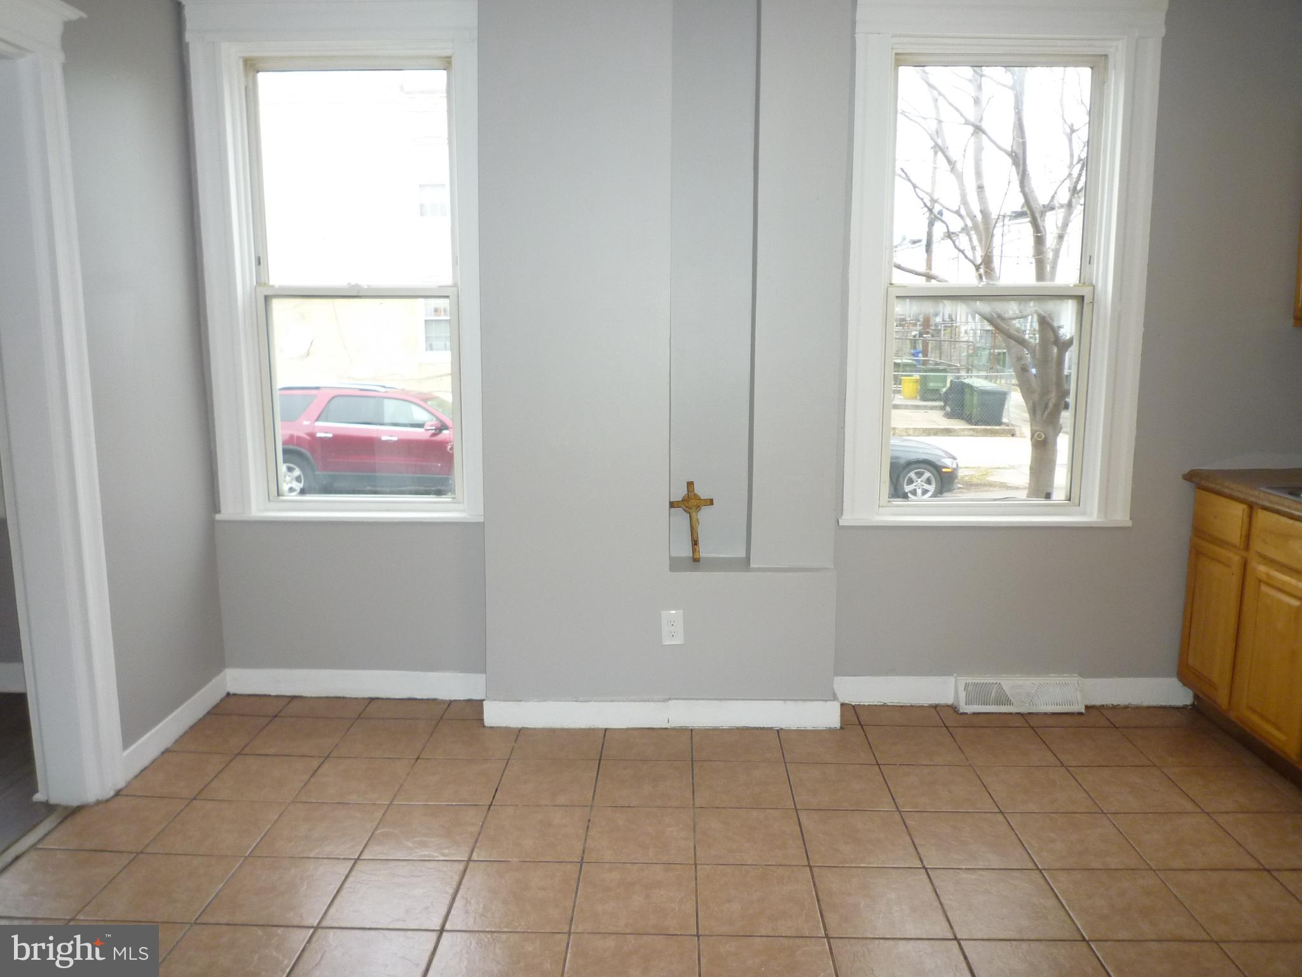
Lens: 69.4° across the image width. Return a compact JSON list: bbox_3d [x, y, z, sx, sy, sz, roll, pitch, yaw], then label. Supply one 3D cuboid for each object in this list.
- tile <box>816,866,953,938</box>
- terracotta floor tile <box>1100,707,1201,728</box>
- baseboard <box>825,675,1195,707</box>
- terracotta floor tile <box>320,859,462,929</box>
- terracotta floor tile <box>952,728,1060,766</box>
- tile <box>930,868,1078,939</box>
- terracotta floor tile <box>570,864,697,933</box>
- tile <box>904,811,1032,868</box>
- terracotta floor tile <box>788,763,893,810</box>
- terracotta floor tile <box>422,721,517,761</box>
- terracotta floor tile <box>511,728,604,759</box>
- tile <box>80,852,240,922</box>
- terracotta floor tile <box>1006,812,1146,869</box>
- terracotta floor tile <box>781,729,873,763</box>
[{"bbox_3d":[0.572,1.038,2.356,0.302,0.010,0.299,0,10,2],"label":"tile"},{"bbox_3d":[1.837,0.845,3.471,0.299,0.010,0.199,0,9,2],"label":"terracotta floor tile"},{"bbox_3d":[1.362,0.774,3.605,1.379,0.111,0.018,0,9,2],"label":"baseboard"},{"bbox_3d":[-0.643,1.027,2.381,0.299,0.010,0.299,0,9,2],"label":"terracotta floor tile"},{"bbox_3d":[1.219,0.894,3.252,0.301,0.010,0.301,0,9,2],"label":"terracotta floor tile"},{"bbox_3d":[0.879,1.043,2.361,0.301,0.010,0.301,0,9,2],"label":"tile"},{"bbox_3d":[-0.037,1.036,2.380,0.302,0.010,0.302,0,9,2],"label":"terracotta floor tile"},{"bbox_3d":[0.888,0.993,2.657,0.301,0.010,0.301,0,9,2],"label":"tile"},{"bbox_3d":[0.591,0.936,2.945,0.302,0.010,0.299,0,10,2],"label":"terracotta floor tile"},{"bbox_3d":[-0.621,0.878,3.275,0.302,0.010,0.299,0,10,2],"label":"terracotta floor tile"},{"bbox_3d":[-0.317,0.885,3.241,0.302,0.010,0.247,0,10,2],"label":"terracotta floor tile"},{"bbox_3d":[-1.246,1.023,2.408,0.302,0.010,0.299,0,10,2],"label":"tile"},{"bbox_3d":[1.193,0.995,2.650,0.301,0.010,0.301,0,9,2],"label":"terracotta floor tile"},{"bbox_3d":[0.599,0.885,3.232,0.299,0.010,0.290,0,9,2],"label":"terracotta floor tile"}]

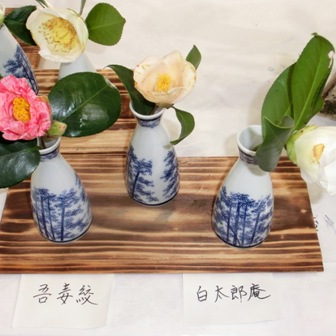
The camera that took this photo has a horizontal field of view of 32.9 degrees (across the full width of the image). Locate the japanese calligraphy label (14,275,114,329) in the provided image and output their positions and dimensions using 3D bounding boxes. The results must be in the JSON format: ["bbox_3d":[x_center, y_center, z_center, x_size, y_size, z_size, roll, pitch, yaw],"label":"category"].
[{"bbox_3d":[-0.102,0.130,0.561,0.093,0.002,0.056,2,53,2],"label":"japanese calligraphy label"}]

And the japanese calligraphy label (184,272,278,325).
[{"bbox_3d":[0.061,0.128,0.562,0.091,0.002,0.053,0,53,1],"label":"japanese calligraphy label"}]

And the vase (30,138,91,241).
[{"bbox_3d":[-0.109,0.016,0.551,0.059,0.138,0.059,0,53,0],"label":"vase"}]

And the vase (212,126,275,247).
[{"bbox_3d":[0.077,0.018,0.546,0.061,0.141,0.061,0,53,0],"label":"vase"}]

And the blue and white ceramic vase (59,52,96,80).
[{"bbox_3d":[-0.099,-0.096,0.635,0.059,0.137,0.059,0,53,0],"label":"blue and white ceramic vase"}]

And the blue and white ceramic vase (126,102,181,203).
[{"bbox_3d":[-0.017,-0.018,0.580,0.058,0.132,0.058,0,53,0],"label":"blue and white ceramic vase"}]

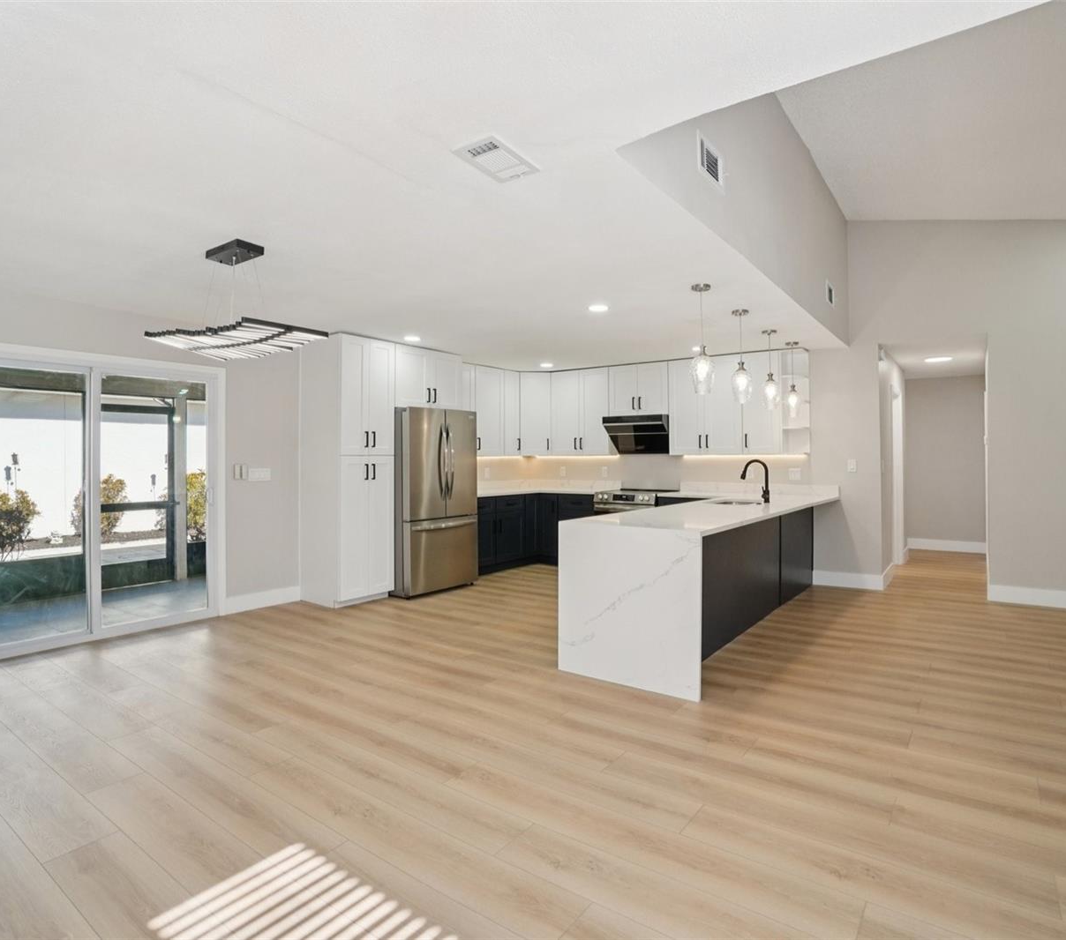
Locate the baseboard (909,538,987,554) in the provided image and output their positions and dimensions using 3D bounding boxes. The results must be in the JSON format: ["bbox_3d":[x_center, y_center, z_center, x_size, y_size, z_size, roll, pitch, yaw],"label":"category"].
[{"bbox_3d":[5.819,1.085,8.277,0.930,0.148,0.018,0,0,38],"label":"baseboard"}]

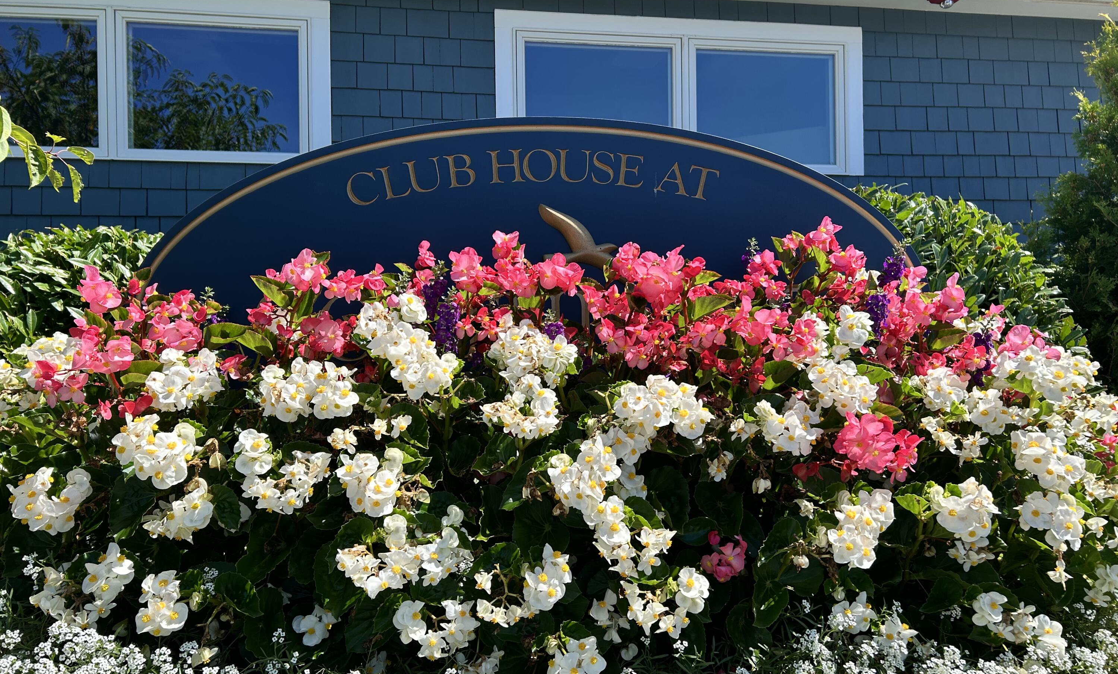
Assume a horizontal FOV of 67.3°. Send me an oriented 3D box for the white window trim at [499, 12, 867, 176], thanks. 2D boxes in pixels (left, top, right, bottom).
[{"bbox_3d":[0.629,-1.192,4.152,1.888,0.761,0.100,-1,0,-10],"label":"white window trim"}]

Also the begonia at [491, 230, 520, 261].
[{"bbox_3d":[-0.122,-0.210,1.920,0.064,0.068,0.055,-1,0,-1],"label":"begonia"}]

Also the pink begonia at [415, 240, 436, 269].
[{"bbox_3d":[-0.310,-0.191,1.950,0.049,0.065,0.048,-1,0,-4],"label":"pink begonia"}]

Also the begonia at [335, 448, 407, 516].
[{"bbox_3d":[-0.350,0.269,1.560,0.128,0.128,0.110,-1,0,-5],"label":"begonia"}]

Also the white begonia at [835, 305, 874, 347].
[{"bbox_3d":[0.615,-0.023,1.750,0.080,0.085,0.070,-1,0,8],"label":"white begonia"}]

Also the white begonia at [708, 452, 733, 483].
[{"bbox_3d":[0.291,0.234,1.520,0.043,0.054,0.036,-1,0,2],"label":"white begonia"}]

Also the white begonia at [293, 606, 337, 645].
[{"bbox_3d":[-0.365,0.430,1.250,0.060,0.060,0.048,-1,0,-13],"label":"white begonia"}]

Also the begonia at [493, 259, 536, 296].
[{"bbox_3d":[-0.100,-0.134,1.900,0.092,0.082,0.080,-1,0,-1],"label":"begonia"}]

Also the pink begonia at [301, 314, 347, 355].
[{"bbox_3d":[-0.519,-0.006,1.850,0.097,0.088,0.085,-1,0,-6],"label":"pink begonia"}]

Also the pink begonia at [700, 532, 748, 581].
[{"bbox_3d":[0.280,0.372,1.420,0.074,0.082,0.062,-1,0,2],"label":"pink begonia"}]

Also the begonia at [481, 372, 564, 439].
[{"bbox_3d":[-0.076,0.140,1.700,0.156,0.132,0.120,-1,0,-1],"label":"begonia"}]

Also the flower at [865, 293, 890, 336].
[{"bbox_3d":[0.705,-0.048,1.860,0.052,0.092,0.055,-1,0,9],"label":"flower"}]

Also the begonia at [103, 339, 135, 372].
[{"bbox_3d":[-0.839,0.034,1.600,0.057,0.065,0.048,-1,0,-20],"label":"begonia"}]

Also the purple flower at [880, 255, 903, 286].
[{"bbox_3d":[0.766,-0.146,1.930,0.054,0.078,0.055,-1,0,9],"label":"purple flower"}]

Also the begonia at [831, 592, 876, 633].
[{"bbox_3d":[0.484,0.453,1.380,0.071,0.067,0.060,-1,0,8],"label":"begonia"}]

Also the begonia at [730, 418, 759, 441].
[{"bbox_3d":[0.330,0.165,1.500,0.049,0.041,0.033,-1,0,3],"label":"begonia"}]

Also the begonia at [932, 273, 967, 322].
[{"bbox_3d":[0.801,-0.081,1.720,0.067,0.097,0.056,-1,0,10],"label":"begonia"}]

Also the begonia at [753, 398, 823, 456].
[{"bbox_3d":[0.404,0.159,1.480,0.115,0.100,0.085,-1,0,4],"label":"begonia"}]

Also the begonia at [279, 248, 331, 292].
[{"bbox_3d":[-0.522,-0.136,1.720,0.095,0.088,0.071,-1,0,-14],"label":"begonia"}]

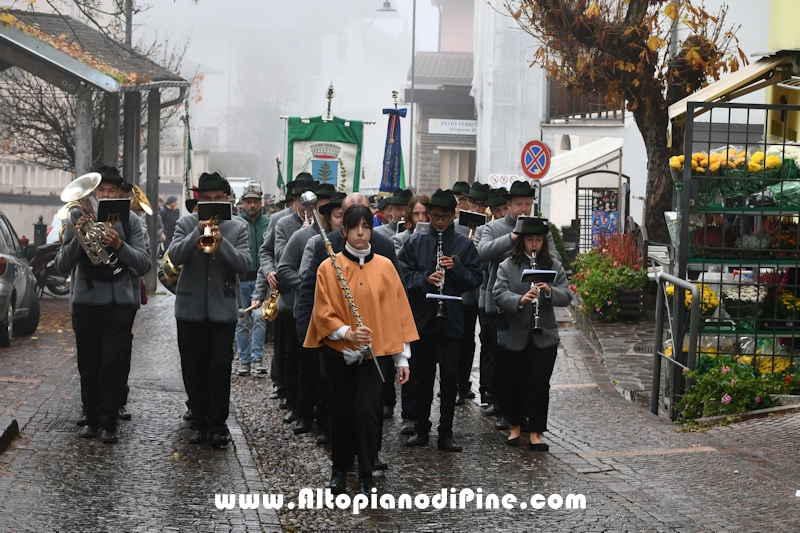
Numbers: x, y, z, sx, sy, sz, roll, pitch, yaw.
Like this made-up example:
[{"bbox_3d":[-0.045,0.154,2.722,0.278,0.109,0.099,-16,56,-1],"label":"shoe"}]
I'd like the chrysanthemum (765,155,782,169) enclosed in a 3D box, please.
[{"bbox_3d":[2.953,-0.830,13.700,0.140,0.115,0.140,2,3,17],"label":"chrysanthemum"}]

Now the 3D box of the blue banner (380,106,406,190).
[{"bbox_3d":[-0.065,-1.143,17.300,0.260,0.880,0.130,3,3,6],"label":"blue banner"}]

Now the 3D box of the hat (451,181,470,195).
[{"bbox_3d":[0.582,-0.725,16.000,0.240,0.135,0.280,3,3,30],"label":"hat"}]

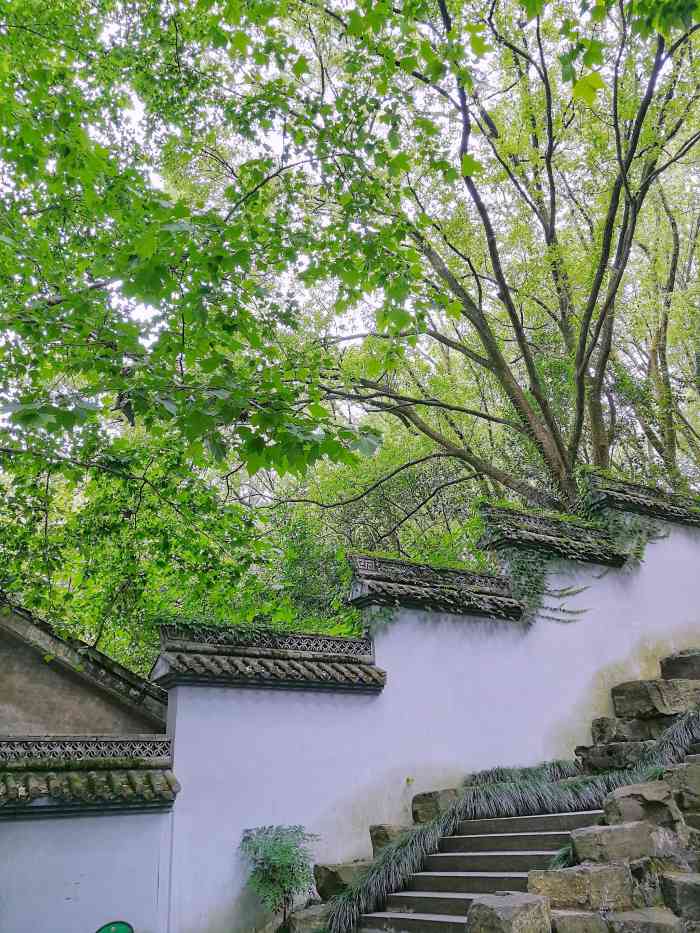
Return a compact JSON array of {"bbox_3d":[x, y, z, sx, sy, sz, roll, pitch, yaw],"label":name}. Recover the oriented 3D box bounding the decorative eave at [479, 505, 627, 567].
[{"bbox_3d":[3.266,1.231,11.870,2.840,0.770,0.580,12,-28,-30],"label":"decorative eave"}]

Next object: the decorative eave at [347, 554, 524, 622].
[{"bbox_3d":[1.194,1.767,10.166,2.760,0.730,0.580,12,-28,-30],"label":"decorative eave"}]

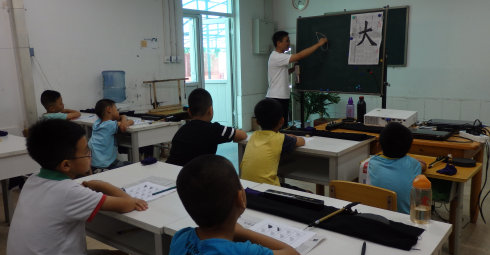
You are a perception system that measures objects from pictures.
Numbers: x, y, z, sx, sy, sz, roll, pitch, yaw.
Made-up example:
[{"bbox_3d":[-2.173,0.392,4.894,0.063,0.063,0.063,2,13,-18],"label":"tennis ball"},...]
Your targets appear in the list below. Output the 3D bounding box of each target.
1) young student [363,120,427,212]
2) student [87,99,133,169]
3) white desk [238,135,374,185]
[{"bbox_3d":[0.883,0.446,2.175,0.380,0.980,0.560,6,13,34],"label":"young student"},{"bbox_3d":[-1.086,0.269,3.275,0.370,1.020,0.570,7,13,37],"label":"student"},{"bbox_3d":[0.464,0.434,2.945,0.860,0.740,0.600,7,14,39],"label":"white desk"}]

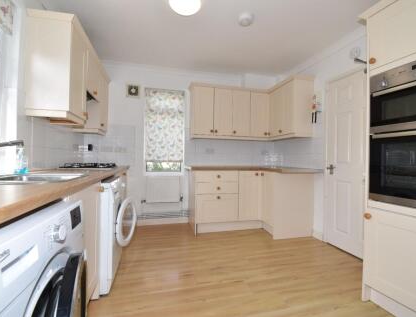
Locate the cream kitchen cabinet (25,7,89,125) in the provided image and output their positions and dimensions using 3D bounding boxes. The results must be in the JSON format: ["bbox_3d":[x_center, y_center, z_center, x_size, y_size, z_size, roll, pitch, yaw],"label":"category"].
[{"bbox_3d":[-1.263,-0.721,1.711,0.298,0.789,0.405,1,0,-16],"label":"cream kitchen cabinet"}]

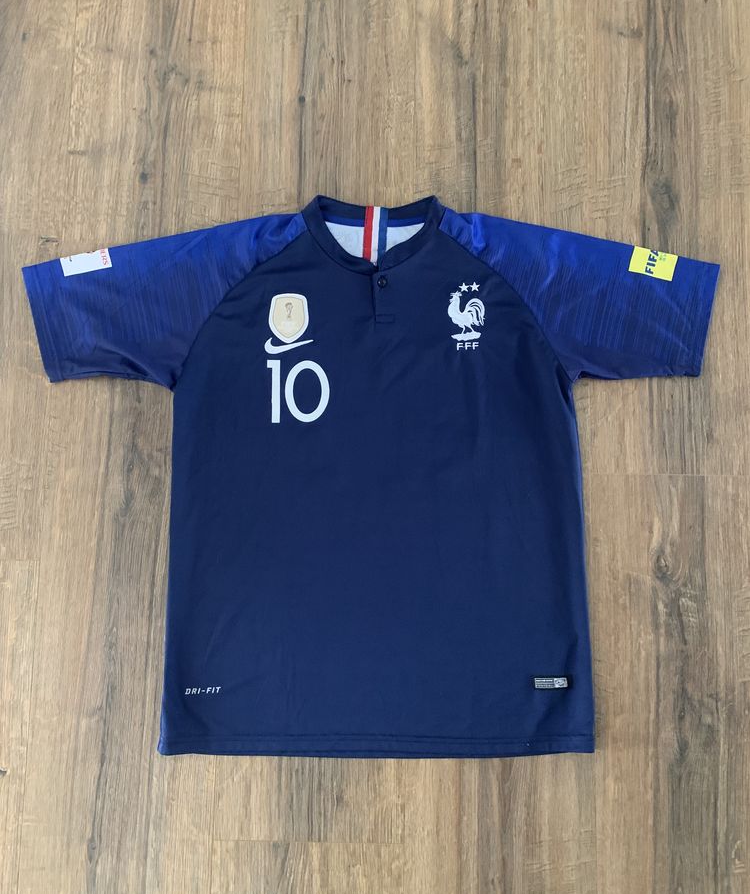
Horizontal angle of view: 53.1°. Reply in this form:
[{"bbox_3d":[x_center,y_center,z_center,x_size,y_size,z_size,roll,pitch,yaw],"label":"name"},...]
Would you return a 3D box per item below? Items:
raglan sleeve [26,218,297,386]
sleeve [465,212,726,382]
[{"bbox_3d":[-0.258,-0.176,0.969,0.364,0.023,0.198,-12,83,-2],"label":"raglan sleeve"},{"bbox_3d":[0.263,-0.187,0.979,0.349,0.023,0.198,14,83,1],"label":"sleeve"}]

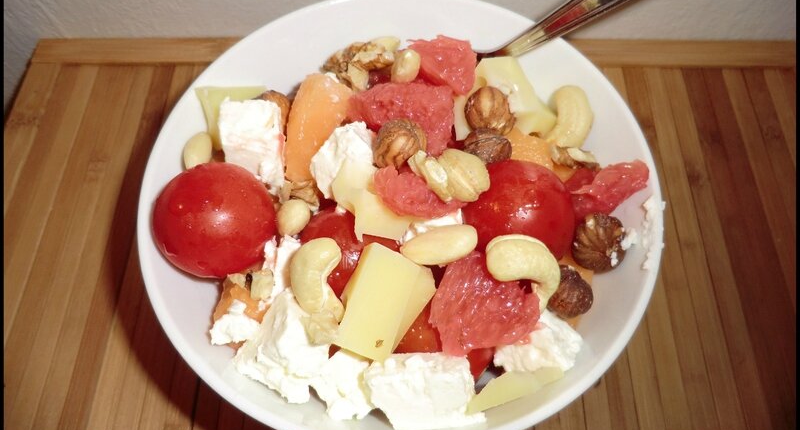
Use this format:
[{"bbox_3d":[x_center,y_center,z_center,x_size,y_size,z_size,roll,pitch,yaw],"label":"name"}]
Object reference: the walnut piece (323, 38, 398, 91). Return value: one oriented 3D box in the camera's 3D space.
[{"bbox_3d":[-0.015,-0.056,0.207,0.026,0.013,0.018,-8,64,-4],"label":"walnut piece"}]

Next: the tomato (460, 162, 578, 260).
[{"bbox_3d":[0.032,0.001,0.151,0.032,0.031,0.032,0,64,1],"label":"tomato"}]

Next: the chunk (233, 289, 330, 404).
[{"bbox_3d":[-0.032,0.037,0.154,0.024,0.020,0.026,23,66,10],"label":"chunk"}]

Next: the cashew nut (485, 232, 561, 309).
[{"bbox_3d":[0.035,0.016,0.160,0.016,0.011,0.024,-40,70,-18],"label":"cashew nut"}]

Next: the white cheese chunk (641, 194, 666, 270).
[{"bbox_3d":[0.067,0.004,0.148,0.005,0.006,0.019,1,64,2],"label":"white cheese chunk"}]

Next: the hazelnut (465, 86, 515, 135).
[{"bbox_3d":[0.030,-0.035,0.188,0.015,0.015,0.015,4,64,2],"label":"hazelnut"}]

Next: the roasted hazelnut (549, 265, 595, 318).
[{"bbox_3d":[0.046,0.021,0.150,0.014,0.014,0.014,0,64,1],"label":"roasted hazelnut"}]

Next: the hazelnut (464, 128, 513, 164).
[{"bbox_3d":[0.027,-0.023,0.173,0.015,0.014,0.015,0,64,0],"label":"hazelnut"}]

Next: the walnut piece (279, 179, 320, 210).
[{"bbox_3d":[-0.029,-0.006,0.159,0.013,0.009,0.011,0,64,1],"label":"walnut piece"}]

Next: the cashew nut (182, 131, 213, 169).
[{"bbox_3d":[-0.061,-0.019,0.169,0.009,0.010,0.013,13,65,7],"label":"cashew nut"}]

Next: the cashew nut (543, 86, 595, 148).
[{"bbox_3d":[0.057,-0.033,0.184,0.013,0.011,0.020,14,95,6],"label":"cashew nut"}]

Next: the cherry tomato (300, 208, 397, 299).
[{"bbox_3d":[-0.014,0.012,0.153,0.029,0.029,0.029,0,64,1],"label":"cherry tomato"}]

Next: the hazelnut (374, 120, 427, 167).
[{"bbox_3d":[0.000,-0.021,0.165,0.015,0.015,0.015,0,64,0],"label":"hazelnut"}]

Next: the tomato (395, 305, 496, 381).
[{"bbox_3d":[0.013,0.033,0.155,0.029,0.027,0.029,0,64,0],"label":"tomato"}]

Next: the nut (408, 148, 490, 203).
[{"bbox_3d":[0.013,-0.010,0.146,0.021,0.009,0.013,16,65,8],"label":"nut"}]

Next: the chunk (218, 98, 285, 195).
[{"bbox_3d":[-0.047,-0.022,0.175,0.019,0.019,0.019,7,64,3],"label":"chunk"}]

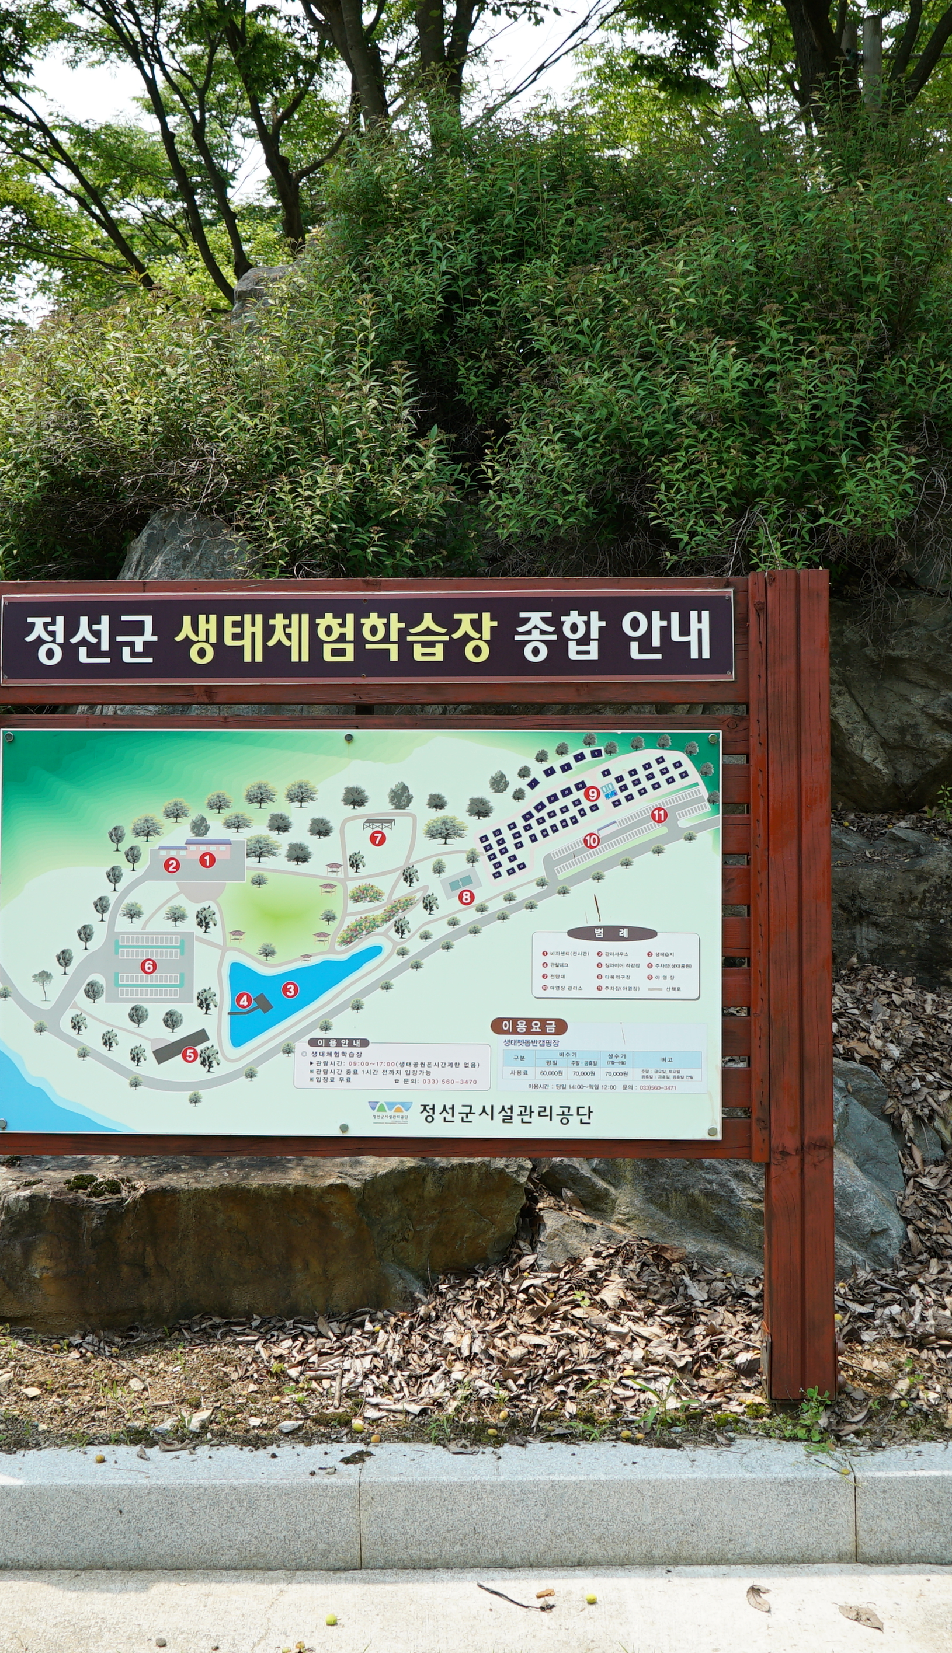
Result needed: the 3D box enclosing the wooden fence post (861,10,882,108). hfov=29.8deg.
[{"bbox_3d":[2.164,-3.867,9.800,0.100,1.150,0.100,0,2,0],"label":"wooden fence post"}]

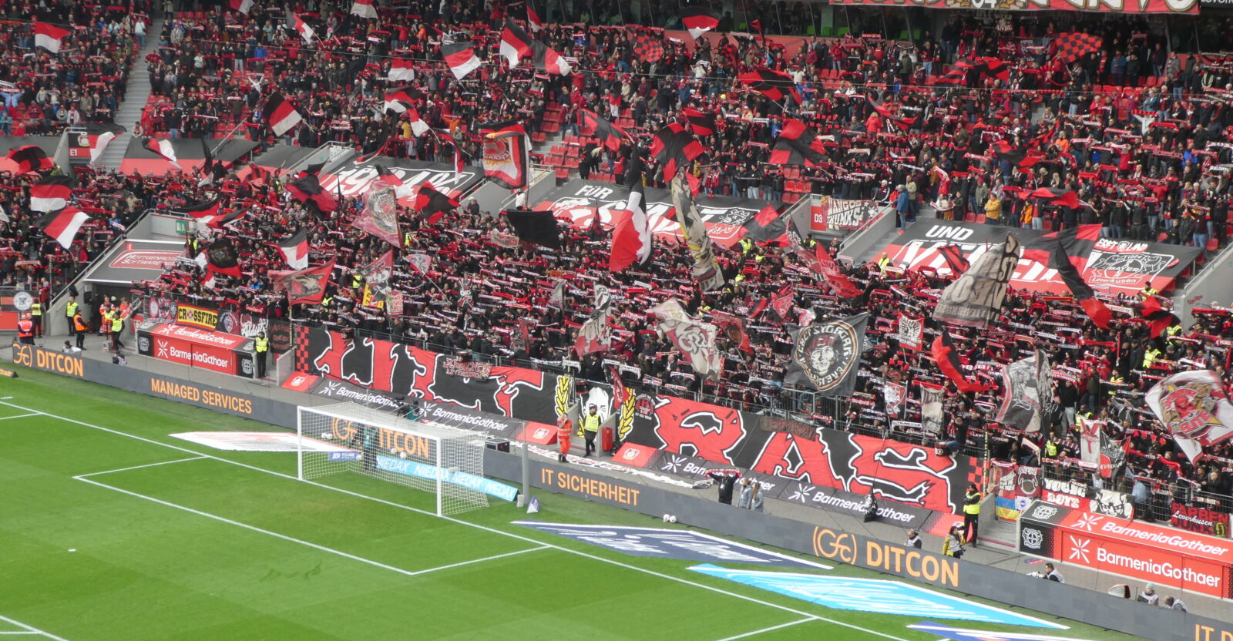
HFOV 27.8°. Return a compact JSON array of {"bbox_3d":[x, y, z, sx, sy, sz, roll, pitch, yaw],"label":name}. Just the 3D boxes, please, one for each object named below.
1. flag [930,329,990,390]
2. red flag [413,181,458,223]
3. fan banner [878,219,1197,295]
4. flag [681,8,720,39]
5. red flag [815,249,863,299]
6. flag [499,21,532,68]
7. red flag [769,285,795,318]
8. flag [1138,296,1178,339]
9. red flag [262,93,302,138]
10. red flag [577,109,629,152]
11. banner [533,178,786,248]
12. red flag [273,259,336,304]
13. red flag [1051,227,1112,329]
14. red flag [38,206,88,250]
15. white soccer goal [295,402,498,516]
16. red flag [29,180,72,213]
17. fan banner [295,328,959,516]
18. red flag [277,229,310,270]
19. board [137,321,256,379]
[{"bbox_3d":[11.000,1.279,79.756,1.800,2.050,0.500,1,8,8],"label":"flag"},{"bbox_3d":[-7.798,-5.095,107.650,1.913,1.830,0.450,2,8,10],"label":"red flag"},{"bbox_3d":[14.867,-2.308,90.112,12.900,0.150,3.100,9,41,46],"label":"fan banner"},{"bbox_3d":[3.914,-13.799,115.779,1.800,1.400,0.400,1,8,2],"label":"flag"},{"bbox_3d":[7.980,-1.748,89.616,1.731,1.800,0.500,3,8,17],"label":"red flag"},{"bbox_3d":[-4.828,-13.282,119.576,1.663,2.310,0.500,2,8,12],"label":"flag"},{"bbox_3d":[5.886,-0.684,88.571,0.900,1.200,0.250,1,8,4],"label":"red flag"},{"bbox_3d":[17.331,-0.108,79.748,1.294,1.386,0.500,4,9,22],"label":"flag"},{"bbox_3d":[-16.561,-10.175,123.353,1.573,1.811,0.400,-39,1,11],"label":"red flag"},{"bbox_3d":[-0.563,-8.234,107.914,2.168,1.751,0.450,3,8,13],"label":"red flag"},{"bbox_3d":[1.351,-4.498,103.329,12.600,0.300,3.600,9,37,46],"label":"banner"},{"bbox_3d":[-12.958,-1.577,103.357,2.550,1.950,0.450,-1,8,-7],"label":"red flag"},{"bbox_3d":[15.006,-1.384,80.501,1.950,3.200,0.600,2,8,11],"label":"red flag"},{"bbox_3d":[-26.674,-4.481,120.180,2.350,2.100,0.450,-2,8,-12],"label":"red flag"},{"bbox_3d":[-7.516,4.557,83.739,2.240,2.540,7.500,-7,11,-43],"label":"white soccer goal"},{"bbox_3d":[-28.377,-6.314,125.236,2.226,1.790,0.450,1,8,4],"label":"red flag"},{"bbox_3d":[-1.026,3.060,89.310,0.300,1.900,35.100,-7,11,-43],"label":"fan banner"},{"bbox_3d":[-13.940,-3.075,107.548,1.450,1.800,0.400,-1,8,-7],"label":"red flag"},{"bbox_3d":[-17.960,1.202,107.422,0.600,1.400,9.200,-7,11,-43],"label":"board"}]

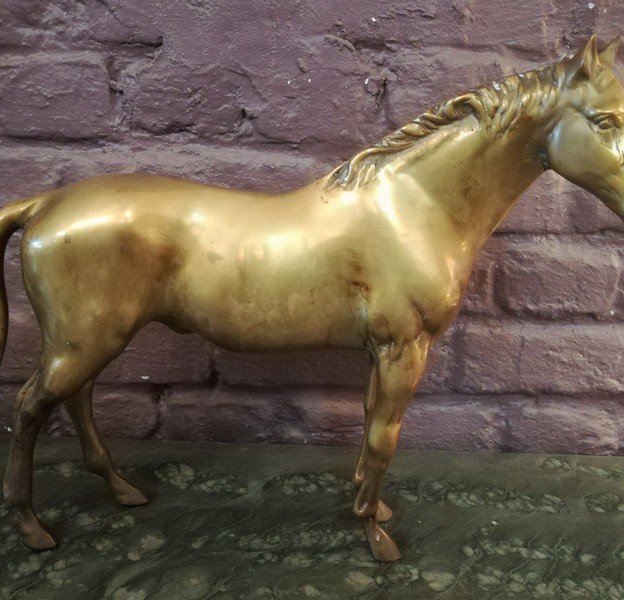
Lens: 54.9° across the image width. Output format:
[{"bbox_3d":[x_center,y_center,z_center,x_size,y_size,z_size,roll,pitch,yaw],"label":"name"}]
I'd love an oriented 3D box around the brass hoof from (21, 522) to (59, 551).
[{"bbox_3d":[-0.204,0.175,0.451,0.027,0.016,0.018,1,13,2],"label":"brass hoof"}]

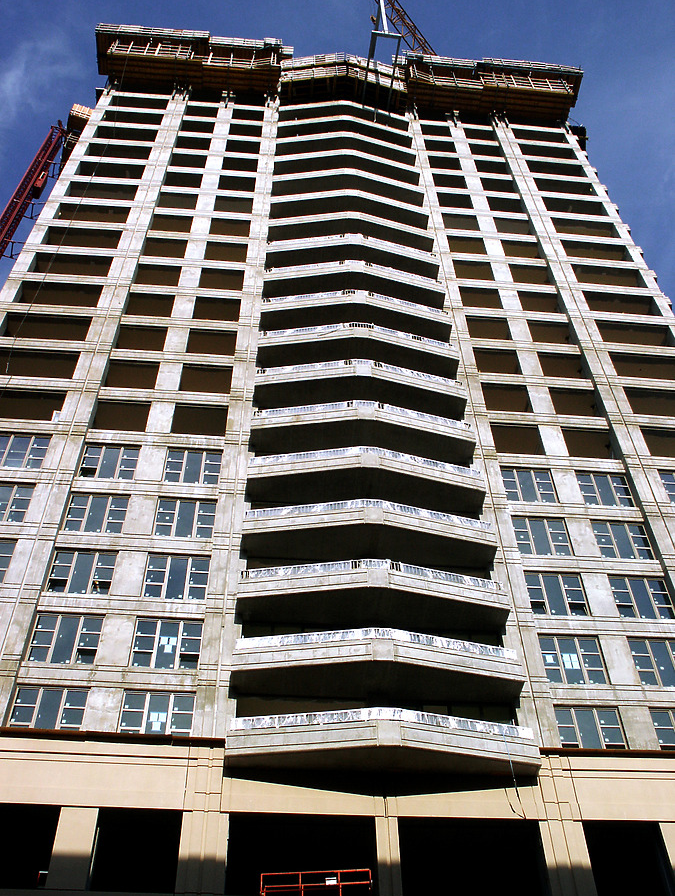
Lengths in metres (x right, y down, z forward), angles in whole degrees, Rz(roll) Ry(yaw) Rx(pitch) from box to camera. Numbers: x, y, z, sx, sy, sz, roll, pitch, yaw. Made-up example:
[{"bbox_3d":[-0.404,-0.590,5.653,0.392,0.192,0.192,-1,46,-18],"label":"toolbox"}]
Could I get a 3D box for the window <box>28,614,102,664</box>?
[{"bbox_3d":[-9.162,6.490,30.813,2.287,2.030,0.150,3,-49,-4],"label":"window"}]

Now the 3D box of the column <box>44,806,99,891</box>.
[{"bbox_3d":[-7.272,11.211,25.129,1.092,2.449,0.738,3,-49,-4],"label":"column"}]

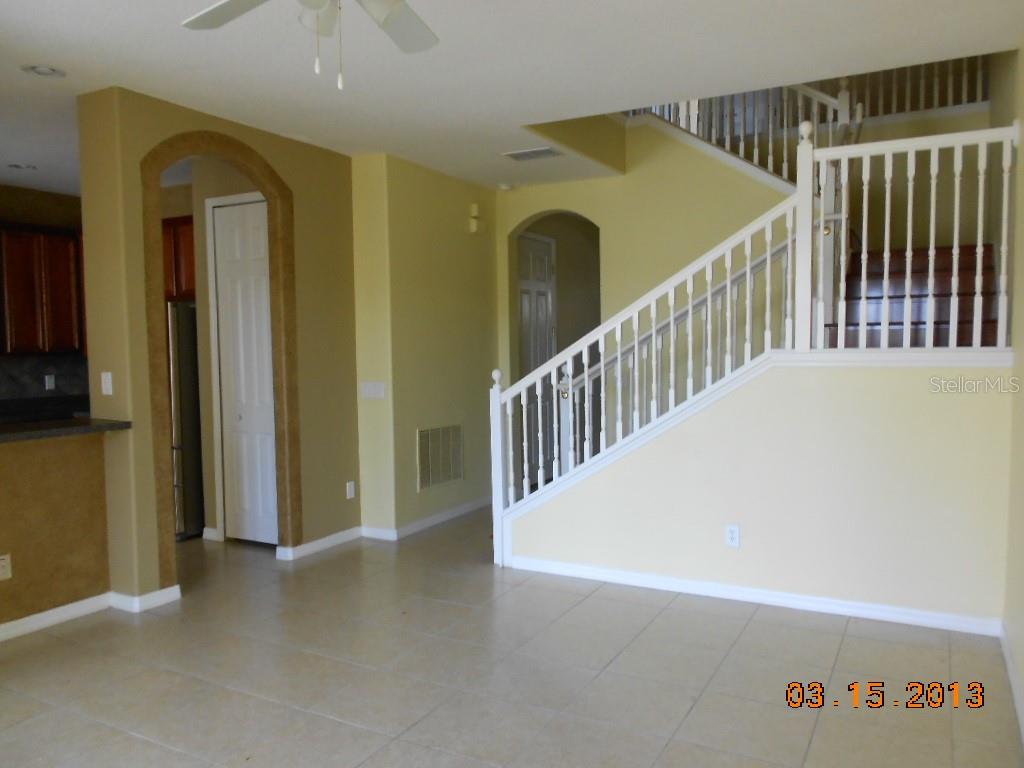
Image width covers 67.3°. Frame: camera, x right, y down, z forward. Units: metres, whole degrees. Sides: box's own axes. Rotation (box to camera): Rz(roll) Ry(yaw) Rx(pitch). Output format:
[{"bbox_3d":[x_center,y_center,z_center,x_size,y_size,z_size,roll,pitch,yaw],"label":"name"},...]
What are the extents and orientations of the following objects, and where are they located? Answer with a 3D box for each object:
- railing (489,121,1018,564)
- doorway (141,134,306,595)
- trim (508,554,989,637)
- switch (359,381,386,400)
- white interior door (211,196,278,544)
[{"bbox_3d":[1.109,-0.089,4.326,2.857,2.575,0.100,1,4,29],"label":"railing"},{"bbox_3d":[-1.771,-0.139,4.750,0.130,2.704,1.119,1,4,29],"label":"doorway"},{"bbox_3d":[1.163,1.154,4.327,2.683,0.091,0.016,1,4,28],"label":"trim"},{"bbox_3d":[-1.033,0.049,5.687,0.210,0.118,0.012,1,4,29],"label":"switch"},{"bbox_3d":[-1.880,-0.061,5.529,0.620,2.450,0.050,1,4,29],"label":"white interior door"}]

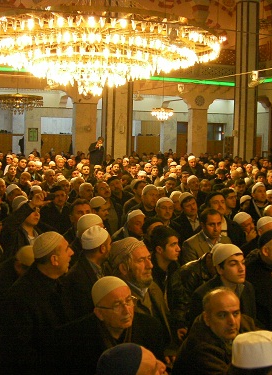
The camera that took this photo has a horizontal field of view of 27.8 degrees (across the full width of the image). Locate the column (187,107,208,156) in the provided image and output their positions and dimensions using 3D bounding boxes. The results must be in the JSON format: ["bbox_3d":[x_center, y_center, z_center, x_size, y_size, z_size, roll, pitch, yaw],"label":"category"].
[{"bbox_3d":[2.160,-1.472,19.716,0.560,2.700,0.460,0,5,-18],"label":"column"}]

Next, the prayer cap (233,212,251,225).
[{"bbox_3d":[0.973,0.285,5.050,0.170,0.115,0.185,-9,-5,-1],"label":"prayer cap"}]

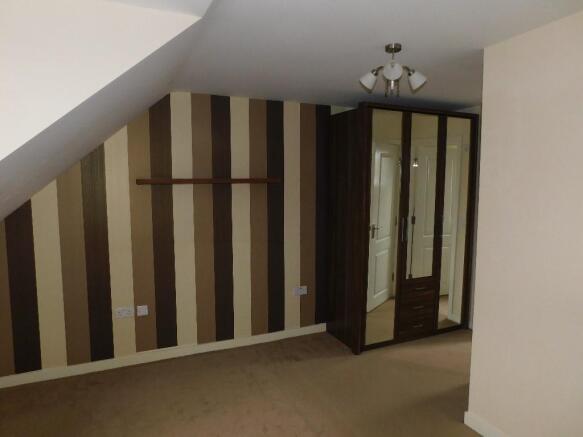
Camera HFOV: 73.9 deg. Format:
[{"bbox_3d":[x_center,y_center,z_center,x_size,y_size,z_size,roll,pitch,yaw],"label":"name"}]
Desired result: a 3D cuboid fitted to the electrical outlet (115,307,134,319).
[{"bbox_3d":[-1.402,0.797,3.259,0.141,0.088,0.013,-2,6,-23],"label":"electrical outlet"}]

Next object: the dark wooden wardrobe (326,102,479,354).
[{"bbox_3d":[1.120,0.073,3.973,1.411,2.248,0.574,-2,6,-23],"label":"dark wooden wardrobe"}]

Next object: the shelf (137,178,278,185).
[{"bbox_3d":[-0.688,-0.320,3.355,1.199,0.041,0.219,-2,6,-23],"label":"shelf"}]

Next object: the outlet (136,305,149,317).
[{"bbox_3d":[-1.272,0.791,3.315,0.086,0.088,0.013,-2,6,-23],"label":"outlet"}]

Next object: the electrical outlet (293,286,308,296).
[{"bbox_3d":[0.093,0.736,3.903,0.145,0.086,0.013,-2,6,-23],"label":"electrical outlet"}]

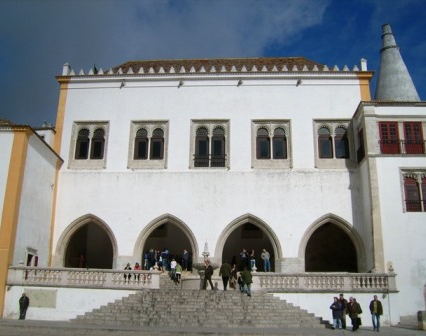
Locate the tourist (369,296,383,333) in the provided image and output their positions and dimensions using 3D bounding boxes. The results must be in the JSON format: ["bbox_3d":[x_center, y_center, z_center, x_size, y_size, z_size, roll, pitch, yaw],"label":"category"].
[{"bbox_3d":[8.373,7.467,23.200,0.600,1.806,0.380,1,-15,2],"label":"tourist"}]

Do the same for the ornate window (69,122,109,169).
[{"bbox_3d":[-10.323,-1.907,38.057,3.186,4.220,0.400,0,-15,4],"label":"ornate window"}]

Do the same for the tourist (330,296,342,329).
[{"bbox_3d":[6.495,7.599,23.739,0.620,1.630,0.420,-5,-17,21],"label":"tourist"}]

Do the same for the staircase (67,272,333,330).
[{"bbox_3d":[-0.512,7.444,26.267,13.700,3.000,6.000,0,-16,4],"label":"staircase"}]

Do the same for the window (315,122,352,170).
[{"bbox_3d":[9.816,-1.903,36.524,3.228,4.101,0.400,0,-15,4],"label":"window"}]

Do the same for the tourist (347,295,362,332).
[{"bbox_3d":[7.111,7.346,22.829,0.660,1.650,0.480,-5,-17,21],"label":"tourist"}]

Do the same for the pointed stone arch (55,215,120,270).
[{"bbox_3d":[-10.002,6.007,36.573,5.112,4.426,1.000,0,-15,3],"label":"pointed stone arch"}]

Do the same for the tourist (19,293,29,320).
[{"bbox_3d":[-12.380,9.118,29.800,0.550,1.662,0.380,2,-15,-5],"label":"tourist"}]

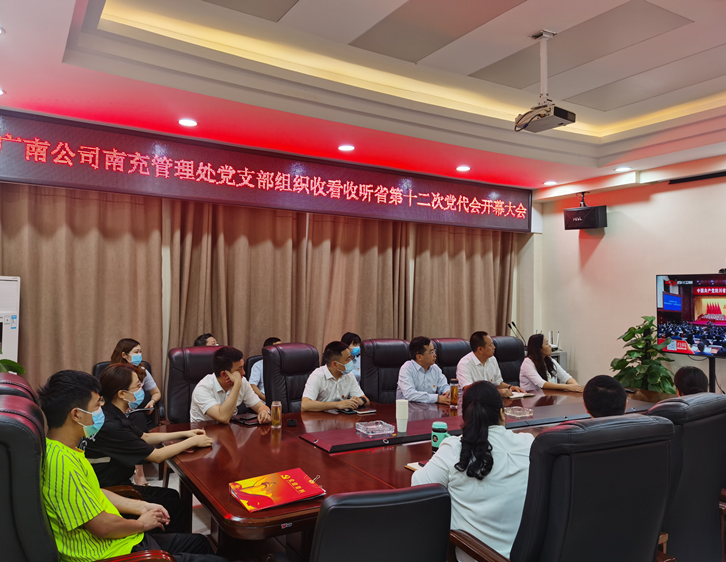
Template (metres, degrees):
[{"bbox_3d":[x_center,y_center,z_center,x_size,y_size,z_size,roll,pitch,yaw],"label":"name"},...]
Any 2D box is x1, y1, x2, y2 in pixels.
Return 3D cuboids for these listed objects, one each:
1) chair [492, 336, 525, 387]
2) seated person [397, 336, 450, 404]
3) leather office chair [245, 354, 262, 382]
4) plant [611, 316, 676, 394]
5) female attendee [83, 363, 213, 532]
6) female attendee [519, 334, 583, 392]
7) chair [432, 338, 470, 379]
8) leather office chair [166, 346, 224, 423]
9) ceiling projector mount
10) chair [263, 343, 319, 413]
[{"bbox_3d":[1.390,1.098,5.150,0.620,1.180,0.700,1,-2,-28],"label":"chair"},{"bbox_3d":[0.460,1.051,4.500,0.520,1.230,0.750,1,-2,-32],"label":"seated person"},{"bbox_3d":[-0.710,1.194,5.280,0.570,1.000,0.600,1,-2,-31],"label":"leather office chair"},{"bbox_3d":[2.620,1.008,5.470,0.580,1.380,0.580,1,-2,-31],"label":"plant"},{"bbox_3d":[-1.090,1.007,2.930,0.700,1.200,0.480,1,-2,-32],"label":"female attendee"},{"bbox_3d":[1.570,1.070,4.920,0.480,1.220,0.750,2,-3,-42],"label":"female attendee"},{"bbox_3d":[0.870,1.091,4.930,0.620,1.180,0.700,1,-2,-30],"label":"chair"},{"bbox_3d":[-1.050,1.059,3.980,0.620,1.180,0.700,1,-2,-30],"label":"leather office chair"},{"bbox_3d":[1.269,-1.415,4.102,0.290,0.700,0.330,1,-2,-34],"label":"ceiling projector mount"},{"bbox_3d":[-0.410,1.071,4.340,0.620,1.180,0.700,1,-2,-36],"label":"chair"}]

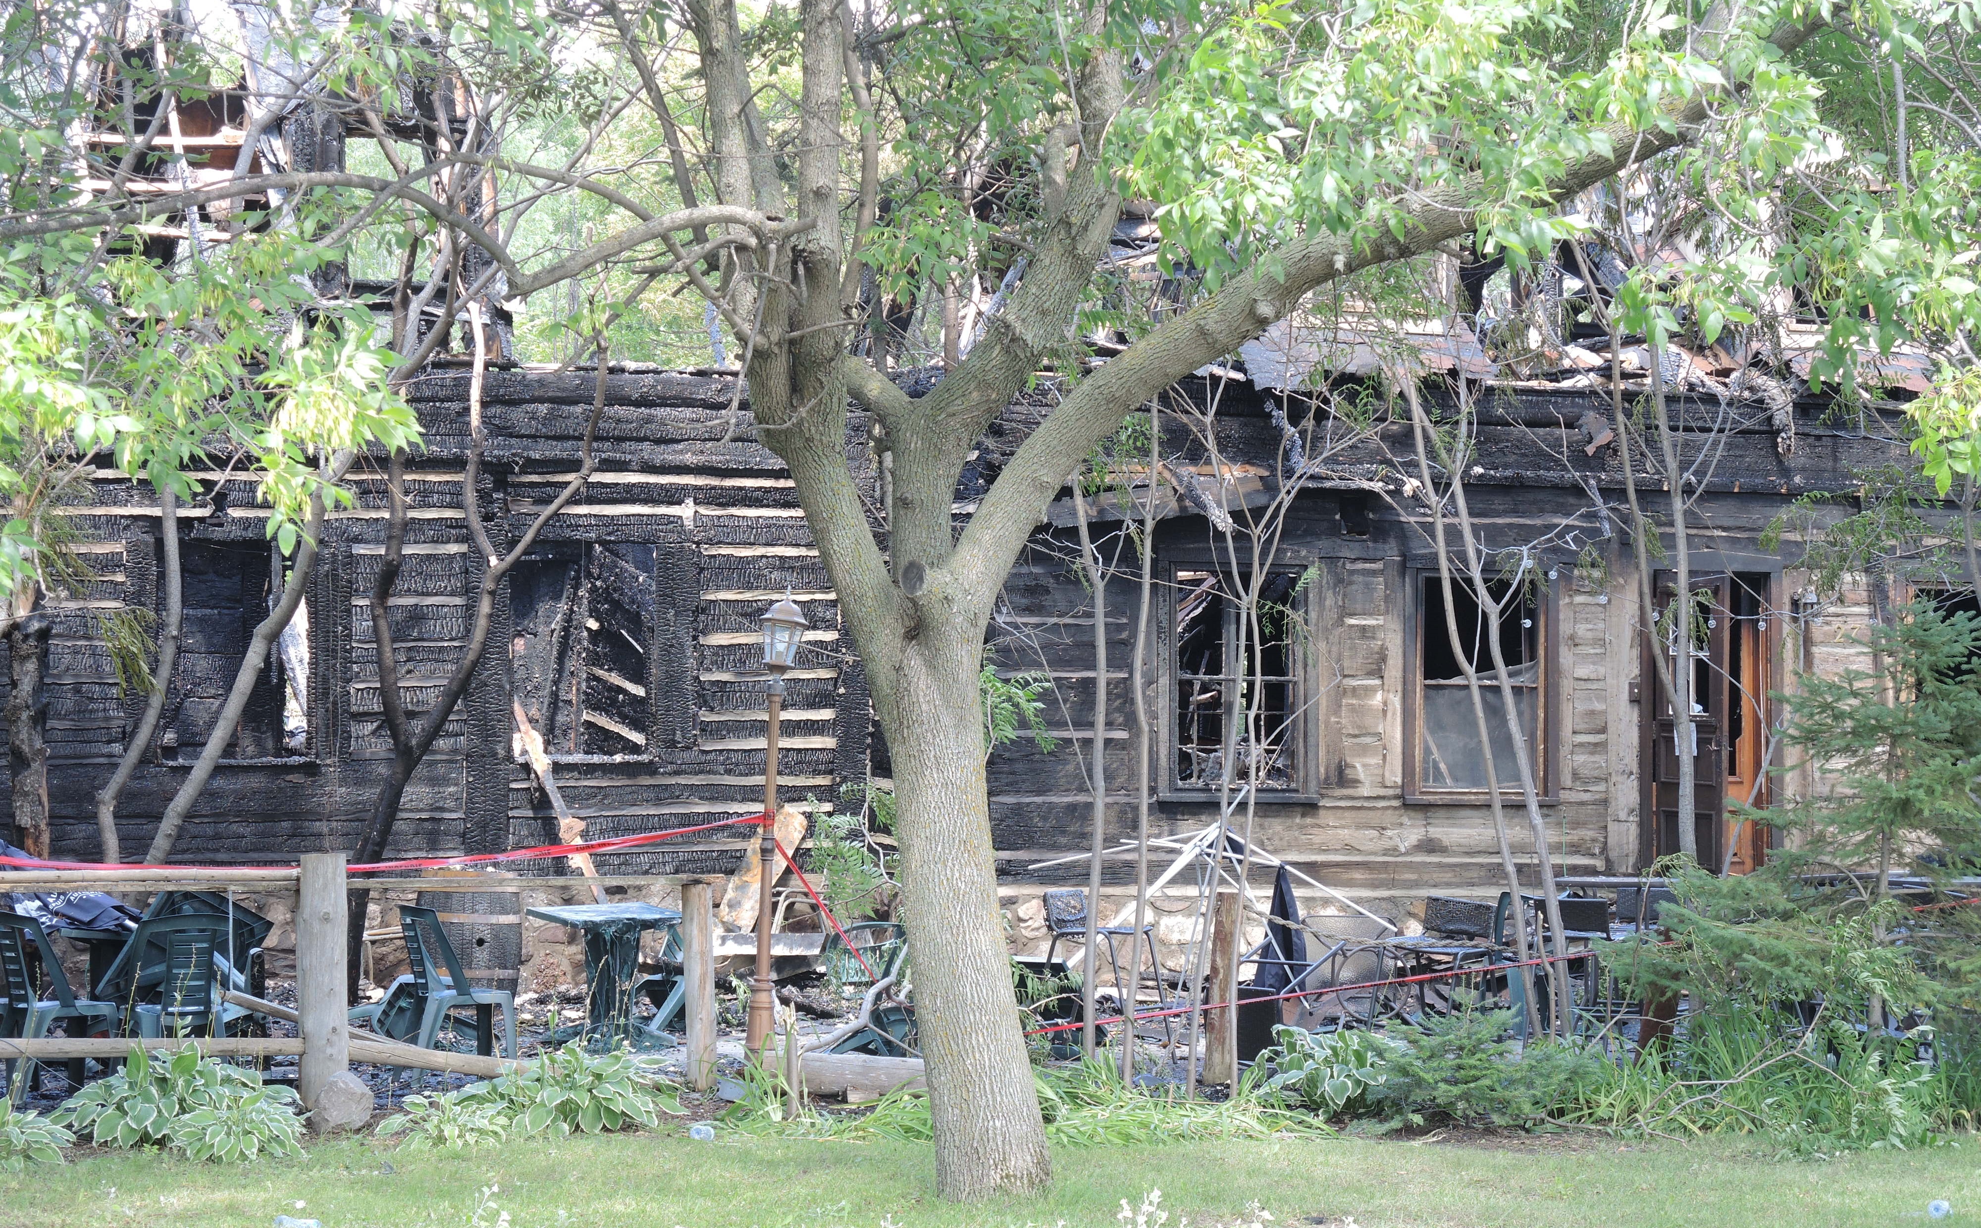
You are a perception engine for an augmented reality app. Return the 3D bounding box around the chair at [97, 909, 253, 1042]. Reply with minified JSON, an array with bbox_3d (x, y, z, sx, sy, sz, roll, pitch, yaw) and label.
[{"bbox_3d":[-3.764,1.802,19.600,0.460,0.850,0.530,1,-3,-21],"label":"chair"}]

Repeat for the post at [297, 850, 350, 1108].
[{"bbox_3d":[-2.914,1.606,18.500,0.215,1.140,0.215,0,-2,-9],"label":"post"}]

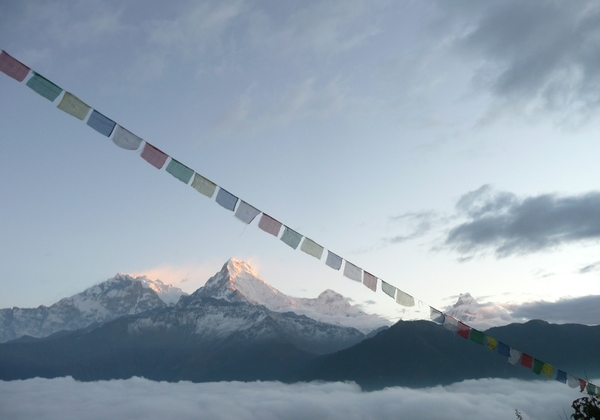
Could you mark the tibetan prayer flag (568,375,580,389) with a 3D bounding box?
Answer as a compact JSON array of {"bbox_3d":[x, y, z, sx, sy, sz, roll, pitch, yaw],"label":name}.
[{"bbox_3d":[3.988,2.514,7.079,0.244,0.159,0.025,26,-32,-24],"label":"tibetan prayer flag"}]

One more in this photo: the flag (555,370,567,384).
[{"bbox_3d":[3.767,2.399,6.972,0.225,0.159,0.025,26,-32,-24],"label":"flag"}]

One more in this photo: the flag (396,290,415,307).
[{"bbox_3d":[1.241,1.043,5.703,0.254,0.169,0.025,29,-42,-23],"label":"flag"}]

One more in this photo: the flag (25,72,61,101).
[{"bbox_3d":[-2.186,-1.048,4.139,0.257,0.169,0.025,34,-43,-20],"label":"flag"}]

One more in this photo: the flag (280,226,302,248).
[{"bbox_3d":[-0.098,0.285,5.036,0.243,0.167,0.020,31,-32,-23],"label":"flag"}]

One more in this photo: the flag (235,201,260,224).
[{"bbox_3d":[-0.538,0.034,4.906,0.248,0.169,0.025,32,-42,-21],"label":"flag"}]

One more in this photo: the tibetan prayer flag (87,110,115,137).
[{"bbox_3d":[-1.738,-0.758,4.248,0.226,0.157,0.020,33,-32,-21],"label":"tibetan prayer flag"}]

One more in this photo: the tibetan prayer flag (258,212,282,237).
[{"bbox_3d":[-0.304,0.153,4.937,0.240,0.158,0.020,31,-32,-23],"label":"tibetan prayer flag"}]

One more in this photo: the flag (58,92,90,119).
[{"bbox_3d":[-1.933,-0.886,4.156,0.240,0.161,0.020,34,-33,-21],"label":"flag"}]

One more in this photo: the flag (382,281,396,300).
[{"bbox_3d":[1.029,0.926,5.602,0.236,0.169,0.025,30,-42,-22],"label":"flag"}]

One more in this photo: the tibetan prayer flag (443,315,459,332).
[{"bbox_3d":[1.876,1.407,6.031,0.249,0.152,0.020,26,-29,-26],"label":"tibetan prayer flag"}]

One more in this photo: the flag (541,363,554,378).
[{"bbox_3d":[3.517,2.279,6.865,0.241,0.159,0.025,26,-32,-24],"label":"flag"}]

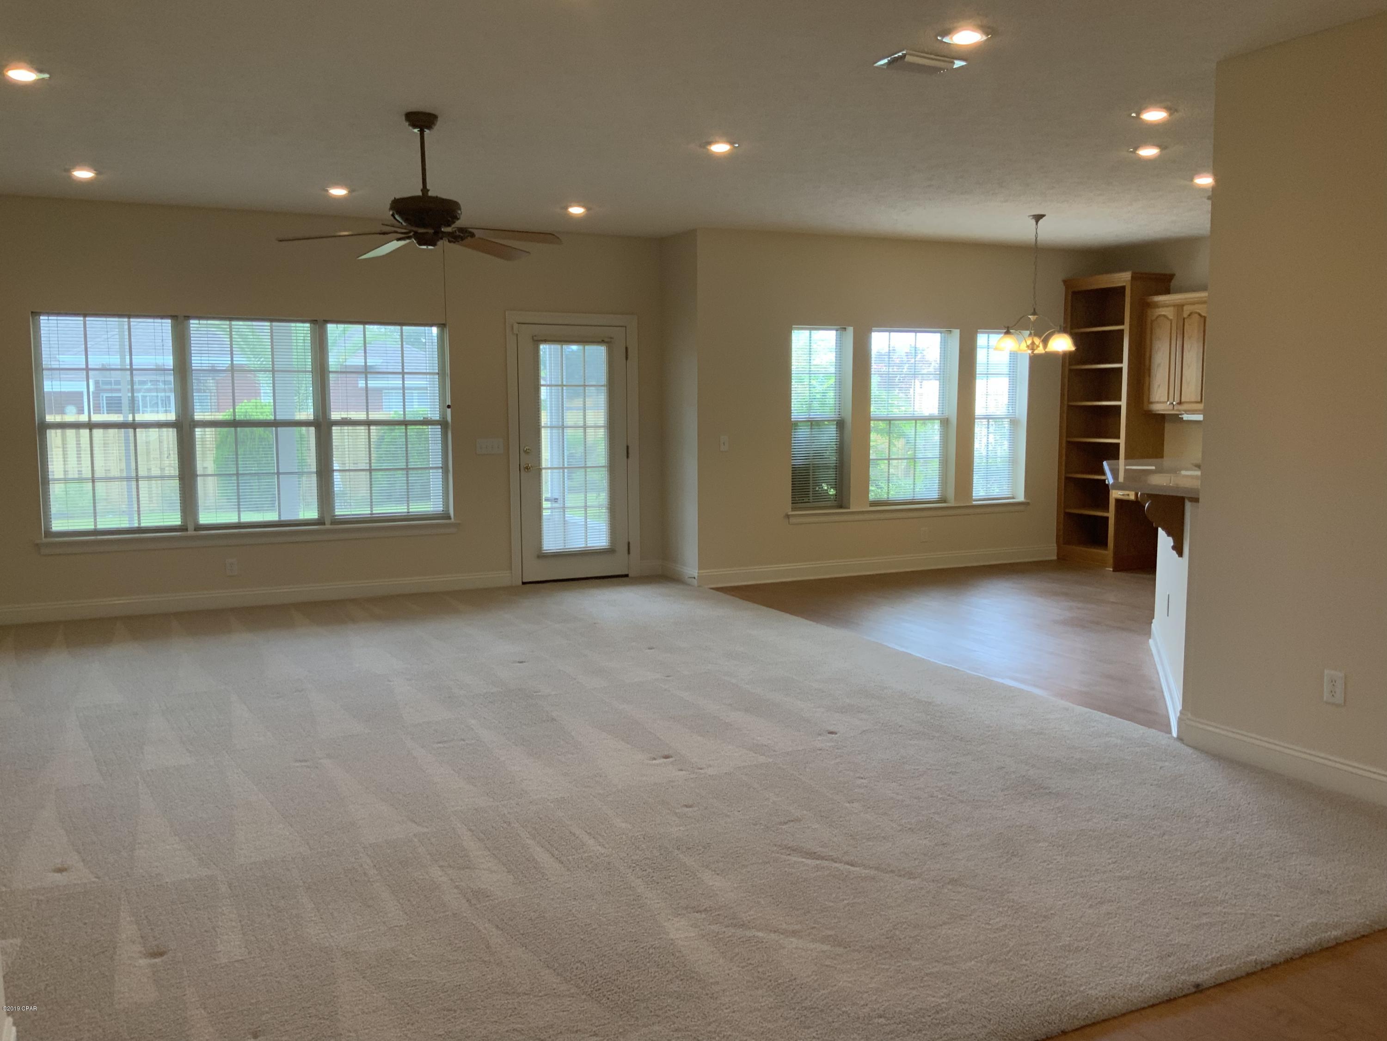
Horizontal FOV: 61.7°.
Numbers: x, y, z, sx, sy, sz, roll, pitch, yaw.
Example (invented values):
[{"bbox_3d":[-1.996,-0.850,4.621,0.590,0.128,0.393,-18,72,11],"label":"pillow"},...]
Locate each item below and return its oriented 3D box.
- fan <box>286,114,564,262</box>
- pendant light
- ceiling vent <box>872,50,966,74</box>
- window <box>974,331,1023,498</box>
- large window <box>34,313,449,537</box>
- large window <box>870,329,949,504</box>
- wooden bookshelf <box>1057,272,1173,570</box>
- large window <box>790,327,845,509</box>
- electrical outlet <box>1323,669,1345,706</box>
[{"bbox_3d":[-1.215,-1.537,5.264,1.310,0.600,1.310,-3,7,-26],"label":"fan"},{"bbox_3d":[2.444,-1.683,8.339,0.600,0.970,0.600,-3,7,-26],"label":"pendant light"},{"bbox_3d":[0.875,-1.738,4.447,0.310,0.025,0.205,-3,7,-26],"label":"ceiling vent"},{"bbox_3d":[2.659,-0.910,10.257,0.560,1.480,0.100,-3,7,-26],"label":"window"},{"bbox_3d":[-3.095,-0.670,8.264,2.720,1.480,0.100,-3,7,-26],"label":"large window"},{"bbox_3d":[1.826,-0.866,9.858,0.860,1.480,0.100,-3,7,-26],"label":"large window"},{"bbox_3d":[3.637,-0.847,10.135,0.500,2.470,0.750,-3,7,-26],"label":"wooden bookshelf"},{"bbox_3d":[1.006,-0.822,9.465,0.550,1.480,0.100,-3,7,-26],"label":"large window"},{"bbox_3d":[2.386,0.623,4.326,0.009,0.121,0.077,-3,7,-26],"label":"electrical outlet"}]

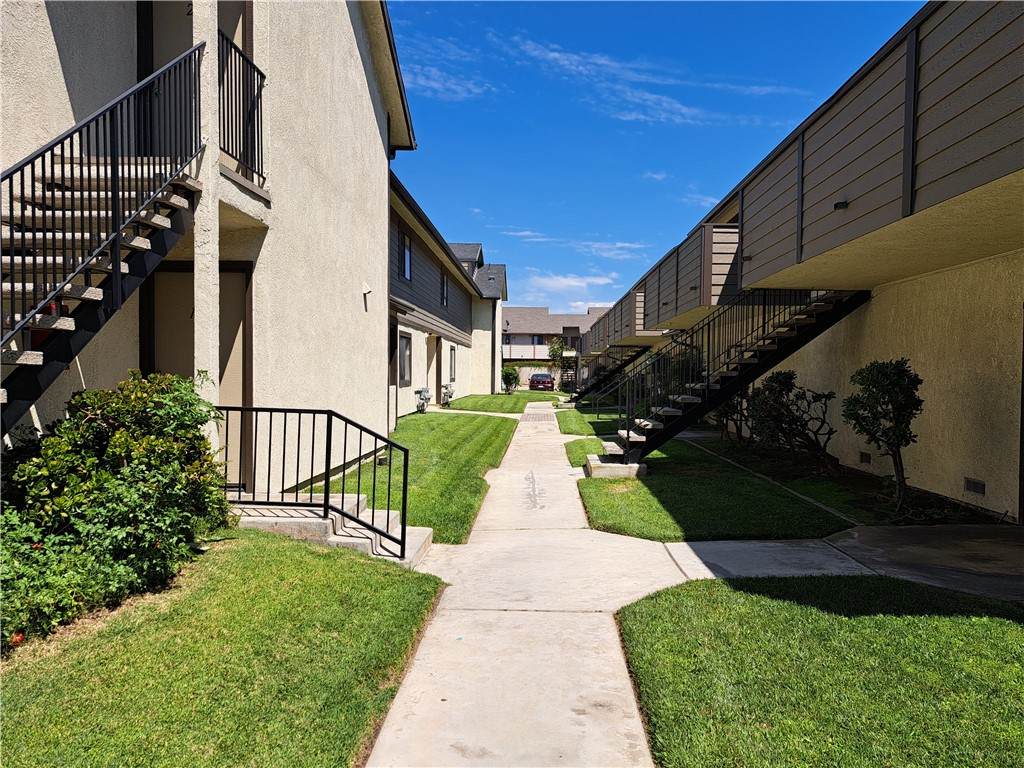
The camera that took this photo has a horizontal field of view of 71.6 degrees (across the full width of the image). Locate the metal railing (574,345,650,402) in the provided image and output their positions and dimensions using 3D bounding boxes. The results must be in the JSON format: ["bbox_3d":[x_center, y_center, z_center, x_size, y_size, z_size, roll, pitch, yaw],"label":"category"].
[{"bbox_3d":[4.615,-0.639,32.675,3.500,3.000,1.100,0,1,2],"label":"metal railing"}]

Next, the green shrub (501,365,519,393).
[{"bbox_3d":[-0.090,-0.261,39.487,1.000,1.580,1.000,0,1,2],"label":"green shrub"}]

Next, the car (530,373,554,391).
[{"bbox_3d":[2.353,-0.024,55.612,1.850,1.440,4.700,0,1,2],"label":"car"}]

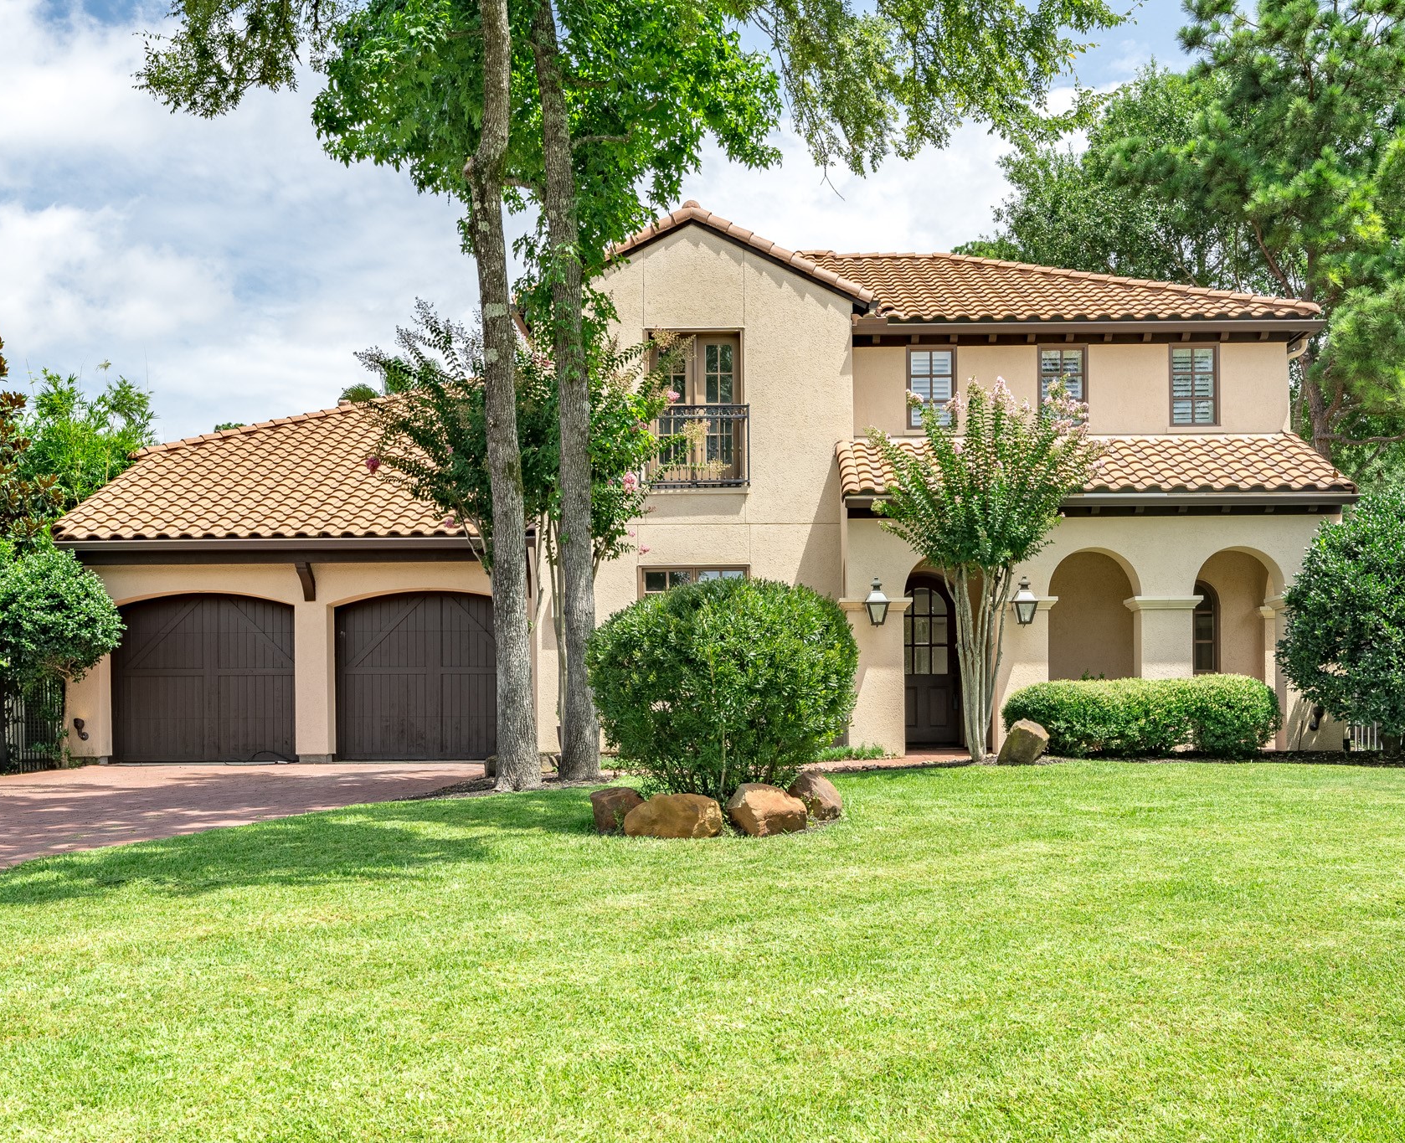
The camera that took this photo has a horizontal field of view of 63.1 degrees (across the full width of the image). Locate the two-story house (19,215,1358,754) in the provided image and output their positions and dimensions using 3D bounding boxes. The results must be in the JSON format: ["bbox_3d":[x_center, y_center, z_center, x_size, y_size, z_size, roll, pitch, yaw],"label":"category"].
[{"bbox_3d":[-0.400,-1.320,19.600,16.700,7.900,12.000,-1,-2,1],"label":"two-story house"}]

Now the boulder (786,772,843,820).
[{"bbox_3d":[1.012,2.055,10.400,0.510,0.440,0.500,-1,-2,1],"label":"boulder"}]

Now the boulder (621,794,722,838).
[{"bbox_3d":[-0.253,2.097,9.800,0.850,0.380,0.550,-1,-2,1],"label":"boulder"}]

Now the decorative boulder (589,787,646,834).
[{"bbox_3d":[-0.732,2.093,10.000,0.500,0.400,0.470,-1,-2,1],"label":"decorative boulder"}]

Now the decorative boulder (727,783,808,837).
[{"bbox_3d":[0.560,2.056,9.850,0.680,0.440,0.540,-1,-2,1],"label":"decorative boulder"}]

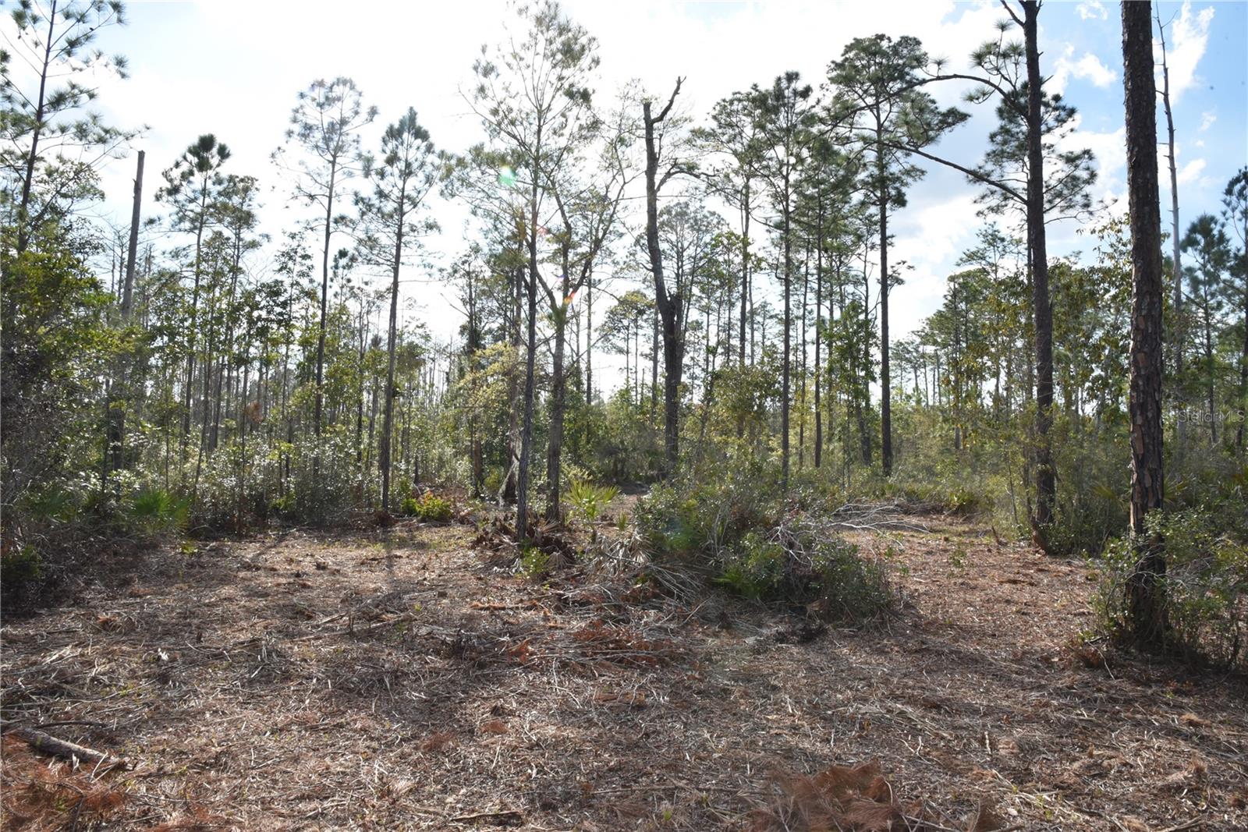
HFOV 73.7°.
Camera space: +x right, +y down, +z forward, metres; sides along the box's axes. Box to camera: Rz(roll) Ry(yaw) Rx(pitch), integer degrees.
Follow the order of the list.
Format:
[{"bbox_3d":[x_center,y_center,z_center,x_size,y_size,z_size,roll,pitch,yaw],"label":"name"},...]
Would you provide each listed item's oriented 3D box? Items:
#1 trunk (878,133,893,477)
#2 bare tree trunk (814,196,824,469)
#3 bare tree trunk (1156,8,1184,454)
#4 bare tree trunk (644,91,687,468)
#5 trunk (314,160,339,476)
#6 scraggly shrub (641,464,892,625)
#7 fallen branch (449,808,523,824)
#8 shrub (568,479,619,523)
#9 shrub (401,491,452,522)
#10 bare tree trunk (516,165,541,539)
[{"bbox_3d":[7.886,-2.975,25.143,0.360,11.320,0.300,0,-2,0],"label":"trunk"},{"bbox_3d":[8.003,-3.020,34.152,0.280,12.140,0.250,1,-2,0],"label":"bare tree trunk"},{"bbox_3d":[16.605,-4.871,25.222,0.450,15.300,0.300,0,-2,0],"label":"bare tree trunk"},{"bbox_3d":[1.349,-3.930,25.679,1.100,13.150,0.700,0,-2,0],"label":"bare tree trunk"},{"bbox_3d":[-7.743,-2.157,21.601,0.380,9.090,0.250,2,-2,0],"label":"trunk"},{"bbox_3d":[1.521,1.347,8.954,2.800,1.500,2.400,1,-2,0],"label":"scraggly shrub"},{"bbox_3d":[-0.589,1.709,3.554,0.320,0.050,0.080,1,-2,0],"label":"fallen branch"},{"bbox_3d":[-0.600,1.665,16.246,0.990,0.880,0.950,1,-2,0],"label":"shrub"},{"bbox_3d":[-4.161,1.910,17.536,1.110,0.680,1.000,1,-2,0],"label":"shrub"},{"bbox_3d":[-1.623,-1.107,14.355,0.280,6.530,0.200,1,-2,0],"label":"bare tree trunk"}]

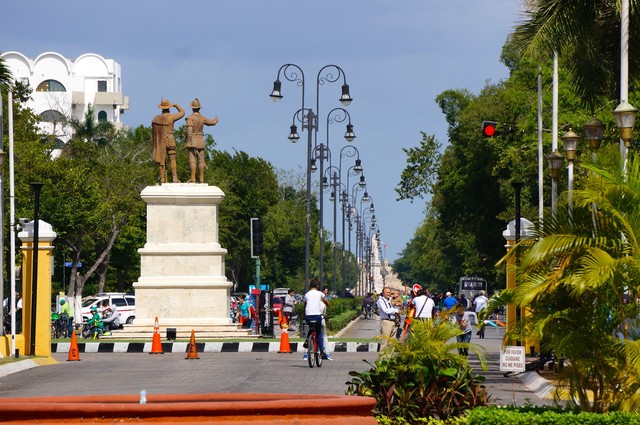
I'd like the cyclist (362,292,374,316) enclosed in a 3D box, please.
[{"bbox_3d":[2.839,5.489,328.000,0.600,1.420,0.750,0,-1,9],"label":"cyclist"}]

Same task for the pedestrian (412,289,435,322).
[{"bbox_3d":[2.260,2.443,121.000,0.500,1.730,0.400,0,-1,-9],"label":"pedestrian"}]

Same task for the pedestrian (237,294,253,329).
[{"bbox_3d":[-2.409,3.358,178.000,0.420,1.500,0.460,1,-1,-35],"label":"pedestrian"}]

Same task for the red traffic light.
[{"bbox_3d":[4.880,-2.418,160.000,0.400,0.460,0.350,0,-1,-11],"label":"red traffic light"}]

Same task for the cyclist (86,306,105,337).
[{"bbox_3d":[-7.191,3.518,178.000,0.850,1.180,0.500,0,-1,-26],"label":"cyclist"}]

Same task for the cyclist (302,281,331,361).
[{"bbox_3d":[-0.073,2.246,116.300,0.560,1.660,0.750,0,-1,7],"label":"cyclist"}]

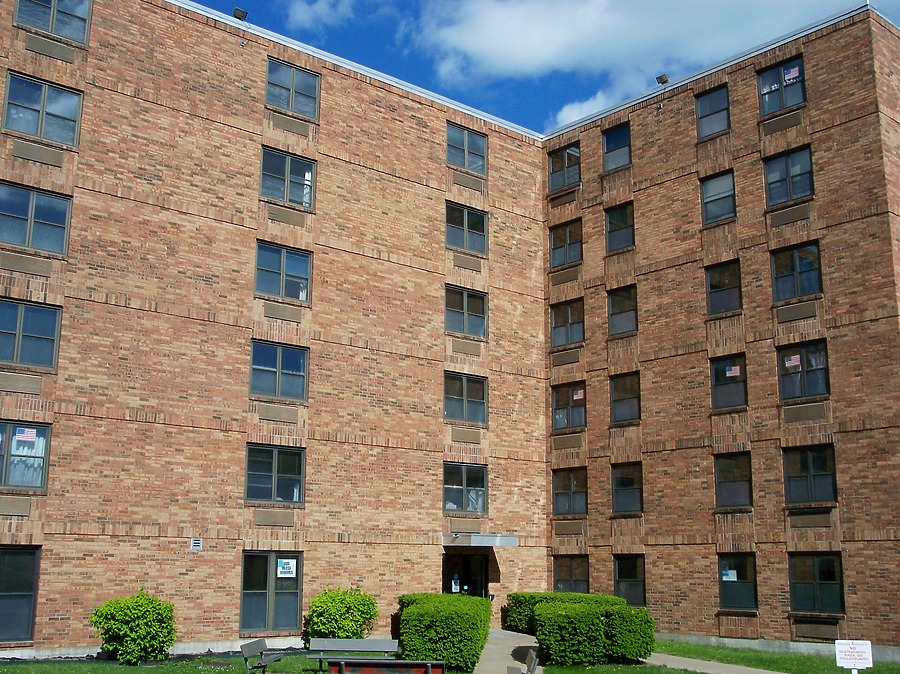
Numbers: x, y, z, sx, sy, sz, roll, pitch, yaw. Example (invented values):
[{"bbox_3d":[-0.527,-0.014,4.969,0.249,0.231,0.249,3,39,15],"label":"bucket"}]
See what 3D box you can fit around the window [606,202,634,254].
[{"bbox_3d":[5.205,-3.360,30.375,0.150,1.452,1.113,11,-16,-40],"label":"window"}]

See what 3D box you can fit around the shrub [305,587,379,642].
[{"bbox_3d":[-2.641,6.922,24.257,1.800,1.491,1.650,0,-12,0],"label":"shrub"}]

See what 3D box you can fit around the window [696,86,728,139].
[{"bbox_3d":[7.549,-6.434,28.366,0.120,1.440,1.110,11,-16,-39],"label":"window"}]

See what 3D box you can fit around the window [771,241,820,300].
[{"bbox_3d":[8.985,-1.682,25.510,0.120,1.420,1.400,11,-16,-40],"label":"window"}]

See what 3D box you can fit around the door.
[{"bbox_3d":[0.441,7.297,28.342,1.680,2.115,0.120,11,-16,-39],"label":"door"}]

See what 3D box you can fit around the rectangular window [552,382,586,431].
[{"bbox_3d":[3.759,2.167,30.938,0.120,1.420,1.408,11,-16,-40],"label":"rectangular window"}]

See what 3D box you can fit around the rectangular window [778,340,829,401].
[{"bbox_3d":[8.904,0.859,24.924,0.150,1.452,1.405,11,-16,-40],"label":"rectangular window"}]

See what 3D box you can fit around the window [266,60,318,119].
[{"bbox_3d":[-4.273,-6.797,27.111,1.696,1.452,0.140,11,-16,-40],"label":"window"}]

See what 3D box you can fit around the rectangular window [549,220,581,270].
[{"bbox_3d":[3.764,-2.995,32.045,0.140,1.452,1.391,11,-16,-40],"label":"rectangular window"}]

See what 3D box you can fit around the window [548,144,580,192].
[{"bbox_3d":[3.807,-5.578,32.660,0.120,1.420,1.408,11,-16,-40],"label":"window"}]

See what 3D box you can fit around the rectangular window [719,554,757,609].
[{"bbox_3d":[7.405,6.289,25.474,0.150,1.450,1.113,11,-16,-40],"label":"rectangular window"}]

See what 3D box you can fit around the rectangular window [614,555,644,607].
[{"bbox_3d":[5.131,6.912,28.124,0.140,1.452,1.100,11,-16,-40],"label":"rectangular window"}]

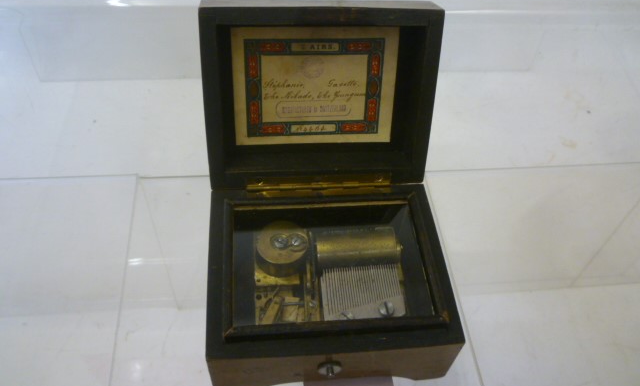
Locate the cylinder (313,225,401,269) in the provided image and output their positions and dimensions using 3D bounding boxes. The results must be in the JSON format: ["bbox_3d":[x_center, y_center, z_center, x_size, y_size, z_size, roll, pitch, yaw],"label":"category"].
[{"bbox_3d":[0.020,0.031,0.294,0.043,0.021,0.021,-2,52,-7],"label":"cylinder"}]

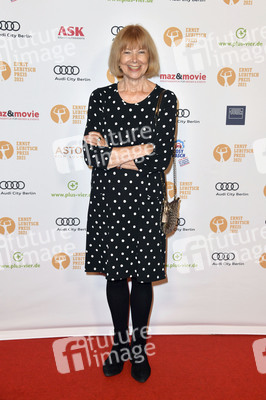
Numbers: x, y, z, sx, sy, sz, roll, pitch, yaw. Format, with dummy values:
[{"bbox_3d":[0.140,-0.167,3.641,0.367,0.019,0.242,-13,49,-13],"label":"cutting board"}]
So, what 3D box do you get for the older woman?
[{"bbox_3d":[-0.005,0.045,2.620,0.460,1.670,0.350,2,13,4],"label":"older woman"}]

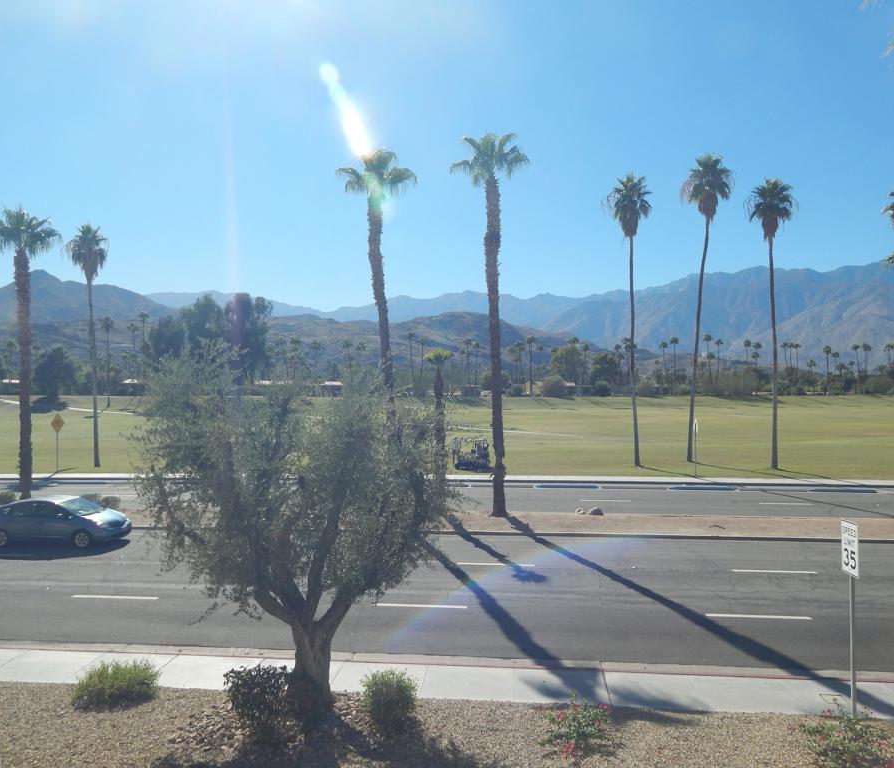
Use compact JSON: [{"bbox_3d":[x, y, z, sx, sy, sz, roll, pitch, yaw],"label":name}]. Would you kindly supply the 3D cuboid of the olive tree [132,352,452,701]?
[{"bbox_3d":[-2.210,2.150,9.900,4.400,5.200,4.200,0,0,0],"label":"olive tree"}]

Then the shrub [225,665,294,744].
[{"bbox_3d":[-2.583,4.359,9.400,0.950,0.860,0.950,-1,0,0],"label":"shrub"}]

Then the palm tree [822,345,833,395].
[{"bbox_3d":[124.708,-4.752,223.000,3.200,16.400,3.200,-1,0,0],"label":"palm tree"}]

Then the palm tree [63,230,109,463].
[{"bbox_3d":[-21.966,-2.312,41.400,2.700,14.800,2.700,-1,0,0],"label":"palm tree"}]

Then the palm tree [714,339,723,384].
[{"bbox_3d":[89.782,-5.952,225.000,3.000,18.000,3.000,-1,0,0],"label":"palm tree"}]

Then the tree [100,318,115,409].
[{"bbox_3d":[-67.361,-4.266,135.000,3.000,18.200,3.000,-1,0,0],"label":"tree"}]

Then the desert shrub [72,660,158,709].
[{"bbox_3d":[-5.231,4.601,10.720,1.320,0.520,1.000,0,0,6],"label":"desert shrub"}]

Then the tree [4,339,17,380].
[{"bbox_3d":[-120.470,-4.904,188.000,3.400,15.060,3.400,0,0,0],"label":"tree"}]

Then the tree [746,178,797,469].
[{"bbox_3d":[18.075,-3.359,37.900,2.850,16.200,2.850,0,0,6],"label":"tree"}]

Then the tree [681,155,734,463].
[{"bbox_3d":[15.637,-4.534,41.000,3.000,18.470,2.900,0,0,0],"label":"tree"}]

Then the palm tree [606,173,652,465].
[{"bbox_3d":[10.325,-3.631,38.600,2.550,16.620,2.500,0,0,0],"label":"palm tree"}]

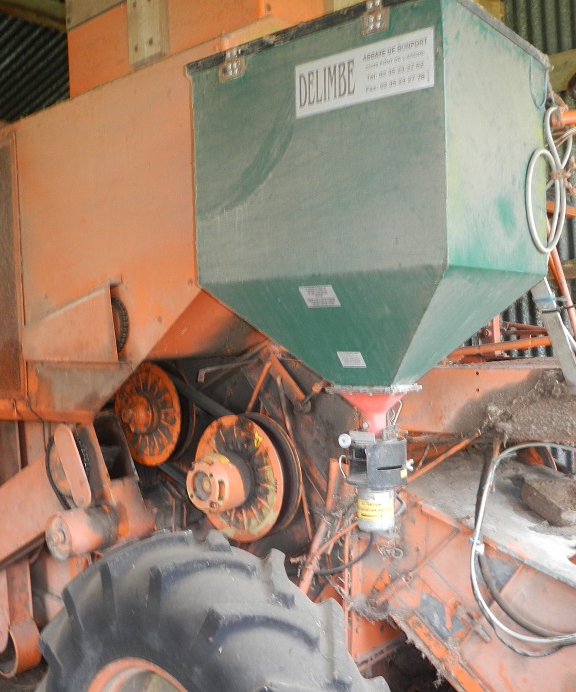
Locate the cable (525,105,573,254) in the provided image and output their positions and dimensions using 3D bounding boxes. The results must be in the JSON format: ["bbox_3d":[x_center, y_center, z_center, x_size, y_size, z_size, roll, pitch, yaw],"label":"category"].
[{"bbox_3d":[0.641,-0.408,1.830,0.170,0.360,0.070,-3,2,-39],"label":"cable"}]

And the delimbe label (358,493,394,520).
[{"bbox_3d":[0.206,0.393,1.784,0.085,0.053,0.032,-1,1,14],"label":"delimbe label"}]

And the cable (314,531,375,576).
[{"bbox_3d":[0.141,0.517,1.860,0.155,0.108,0.050,-1,2,21],"label":"cable"}]

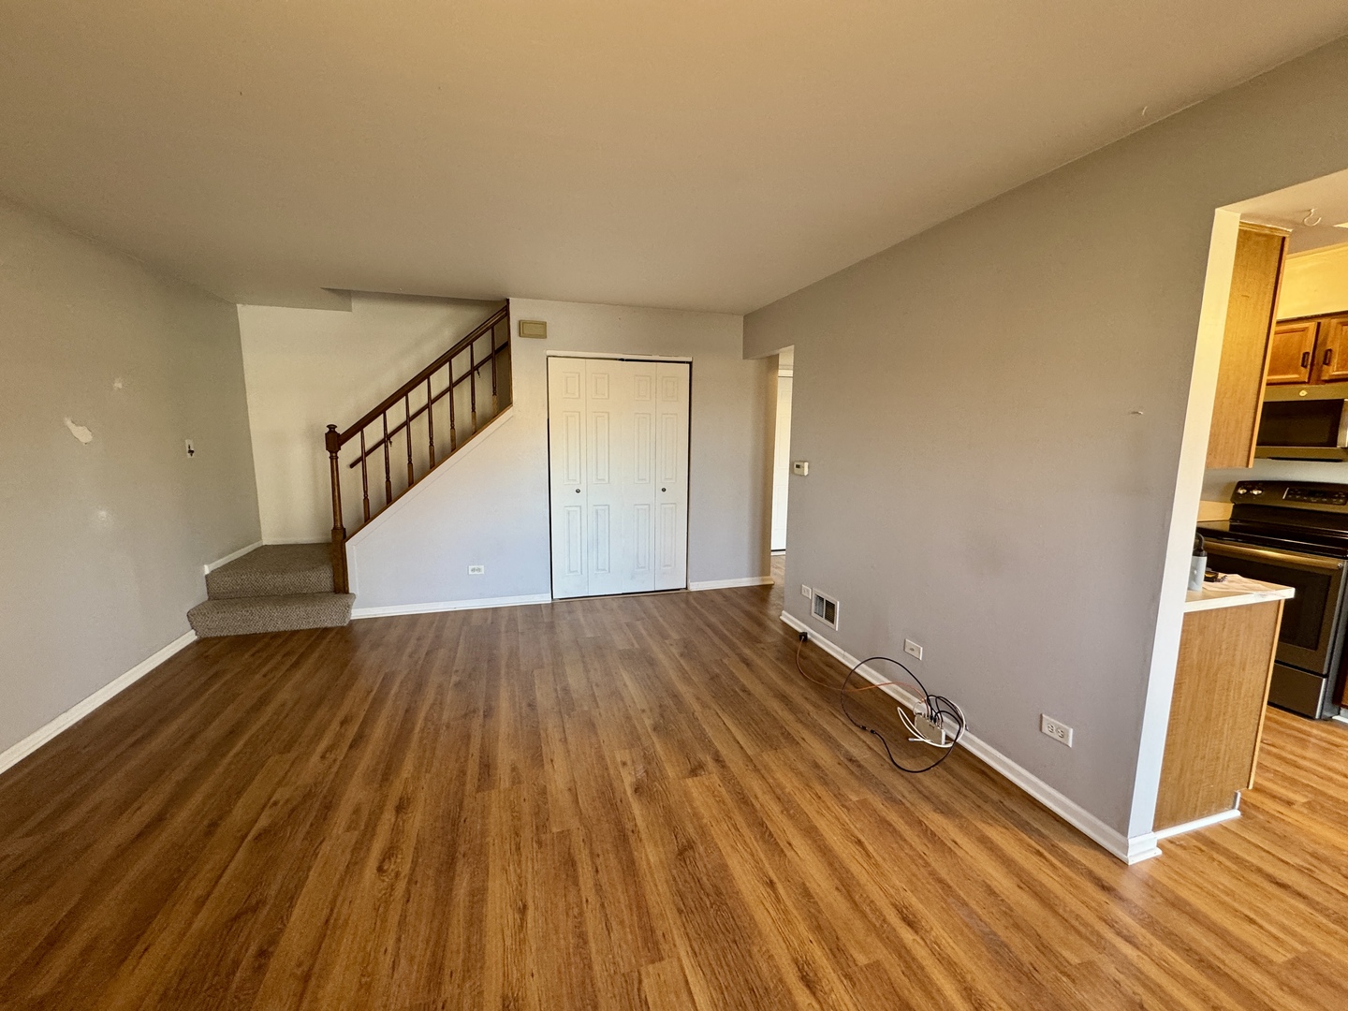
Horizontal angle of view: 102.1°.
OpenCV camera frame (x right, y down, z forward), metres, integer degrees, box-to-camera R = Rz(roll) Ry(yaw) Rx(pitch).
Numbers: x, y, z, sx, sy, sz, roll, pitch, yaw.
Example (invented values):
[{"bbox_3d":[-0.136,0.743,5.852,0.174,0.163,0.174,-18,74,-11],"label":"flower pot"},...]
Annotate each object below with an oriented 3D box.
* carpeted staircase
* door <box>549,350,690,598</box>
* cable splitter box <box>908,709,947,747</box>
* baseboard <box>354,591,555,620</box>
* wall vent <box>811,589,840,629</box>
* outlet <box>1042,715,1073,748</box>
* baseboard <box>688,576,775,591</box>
[{"bbox_3d":[-3.008,0.623,4.435,0.975,0.397,1.250,-2,8,-17],"label":"carpeted staircase"},{"bbox_3d":[-0.451,-0.222,4.680,1.223,2.050,0.110,-2,8,-17],"label":"door"},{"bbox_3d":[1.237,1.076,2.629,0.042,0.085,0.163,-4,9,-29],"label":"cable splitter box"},{"bbox_3d":[-1.747,0.805,4.369,1.485,0.080,0.020,-2,8,-17],"label":"baseboard"},{"bbox_3d":[1.002,0.699,3.655,0.015,0.195,0.305,-2,8,-17],"label":"wall vent"},{"bbox_3d":[1.482,0.874,2.116,0.010,0.075,0.121,-2,8,-17],"label":"outlet"},{"bbox_3d":[0.556,0.726,5.086,0.849,0.077,0.020,-2,8,-17],"label":"baseboard"}]

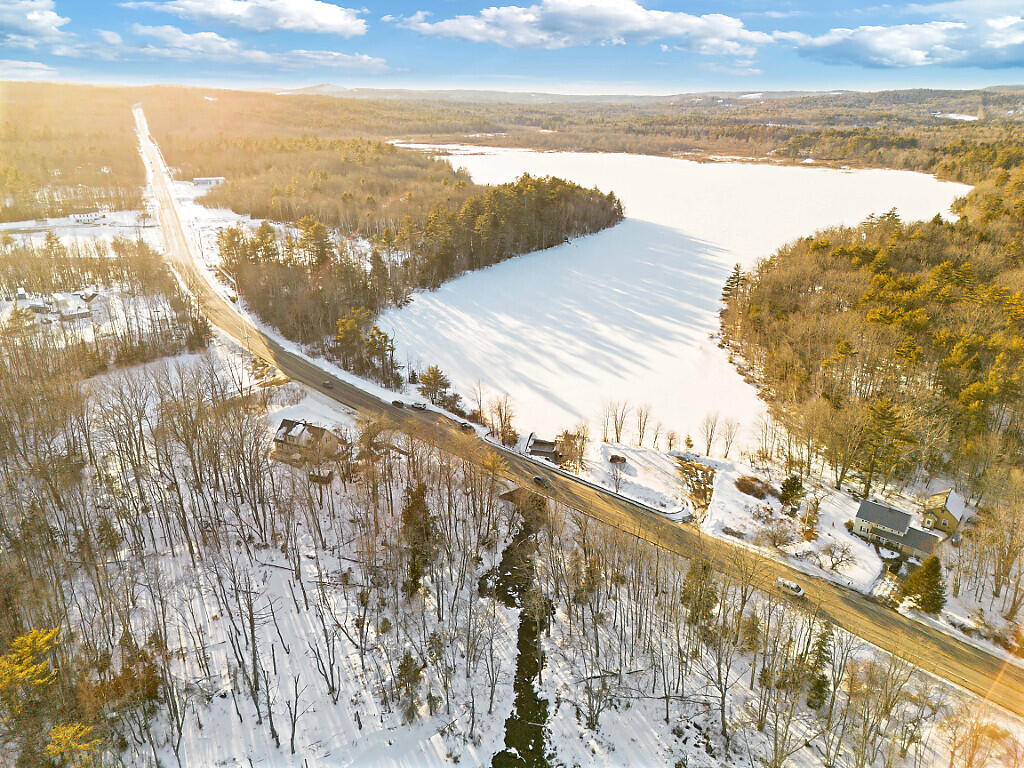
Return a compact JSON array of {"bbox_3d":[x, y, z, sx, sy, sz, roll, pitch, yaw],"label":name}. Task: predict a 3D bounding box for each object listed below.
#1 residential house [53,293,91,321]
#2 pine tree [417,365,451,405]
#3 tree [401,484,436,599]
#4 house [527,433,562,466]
[{"bbox_3d":[-178.032,-30.723,288.920,12.500,5.400,10.000,-13,25,-28],"label":"residential house"},{"bbox_3d":[-22.638,0.210,204.751,9.500,12.455,9.500,0,22,0],"label":"pine tree"},{"bbox_3d":[-16.687,28.212,126.713,6.500,24.325,6.500,0,22,0],"label":"tree"},{"bbox_3d":[8.259,15.767,177.695,7.800,5.000,8.800,6,23,15],"label":"house"}]

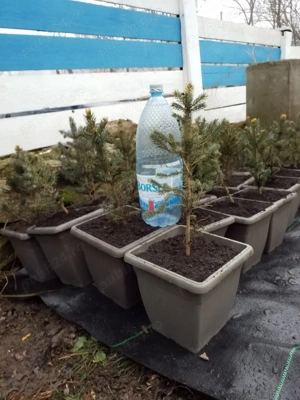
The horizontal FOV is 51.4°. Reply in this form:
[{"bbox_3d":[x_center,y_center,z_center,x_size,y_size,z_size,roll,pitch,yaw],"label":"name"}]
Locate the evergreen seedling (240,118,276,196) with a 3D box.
[{"bbox_3d":[0.402,-0.155,1.165,0.142,0.287,0.135,-3,20,0],"label":"evergreen seedling"}]

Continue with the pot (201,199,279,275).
[{"bbox_3d":[0.283,0.116,1.031,0.196,0.192,0.196,10,20,42],"label":"pot"}]

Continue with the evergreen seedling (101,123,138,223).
[{"bbox_3d":[-0.072,-0.060,0.788,0.106,0.256,0.101,-3,20,0],"label":"evergreen seedling"}]

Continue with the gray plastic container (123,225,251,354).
[{"bbox_3d":[0.086,0.195,0.683,0.196,0.192,0.196,15,26,41],"label":"gray plastic container"}]

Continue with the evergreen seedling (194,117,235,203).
[{"bbox_3d":[0.217,-0.127,1.065,0.143,0.298,0.136,-3,20,0],"label":"evergreen seedling"}]

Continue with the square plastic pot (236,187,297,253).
[{"bbox_3d":[0.409,0.077,1.169,0.196,0.192,0.196,10,21,42],"label":"square plastic pot"}]

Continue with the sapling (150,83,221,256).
[{"bbox_3d":[0.070,-0.045,0.616,0.138,0.351,0.131,-3,20,0],"label":"sapling"}]

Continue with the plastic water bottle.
[{"bbox_3d":[0.023,-0.098,0.739,0.111,0.328,0.111,-3,20,0],"label":"plastic water bottle"}]

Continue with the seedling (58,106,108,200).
[{"bbox_3d":[-0.224,-0.146,1.052,0.169,0.312,0.160,-3,20,0],"label":"seedling"}]

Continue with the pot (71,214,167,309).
[{"bbox_3d":[-0.061,0.152,0.819,0.196,0.192,0.196,18,29,42],"label":"pot"}]

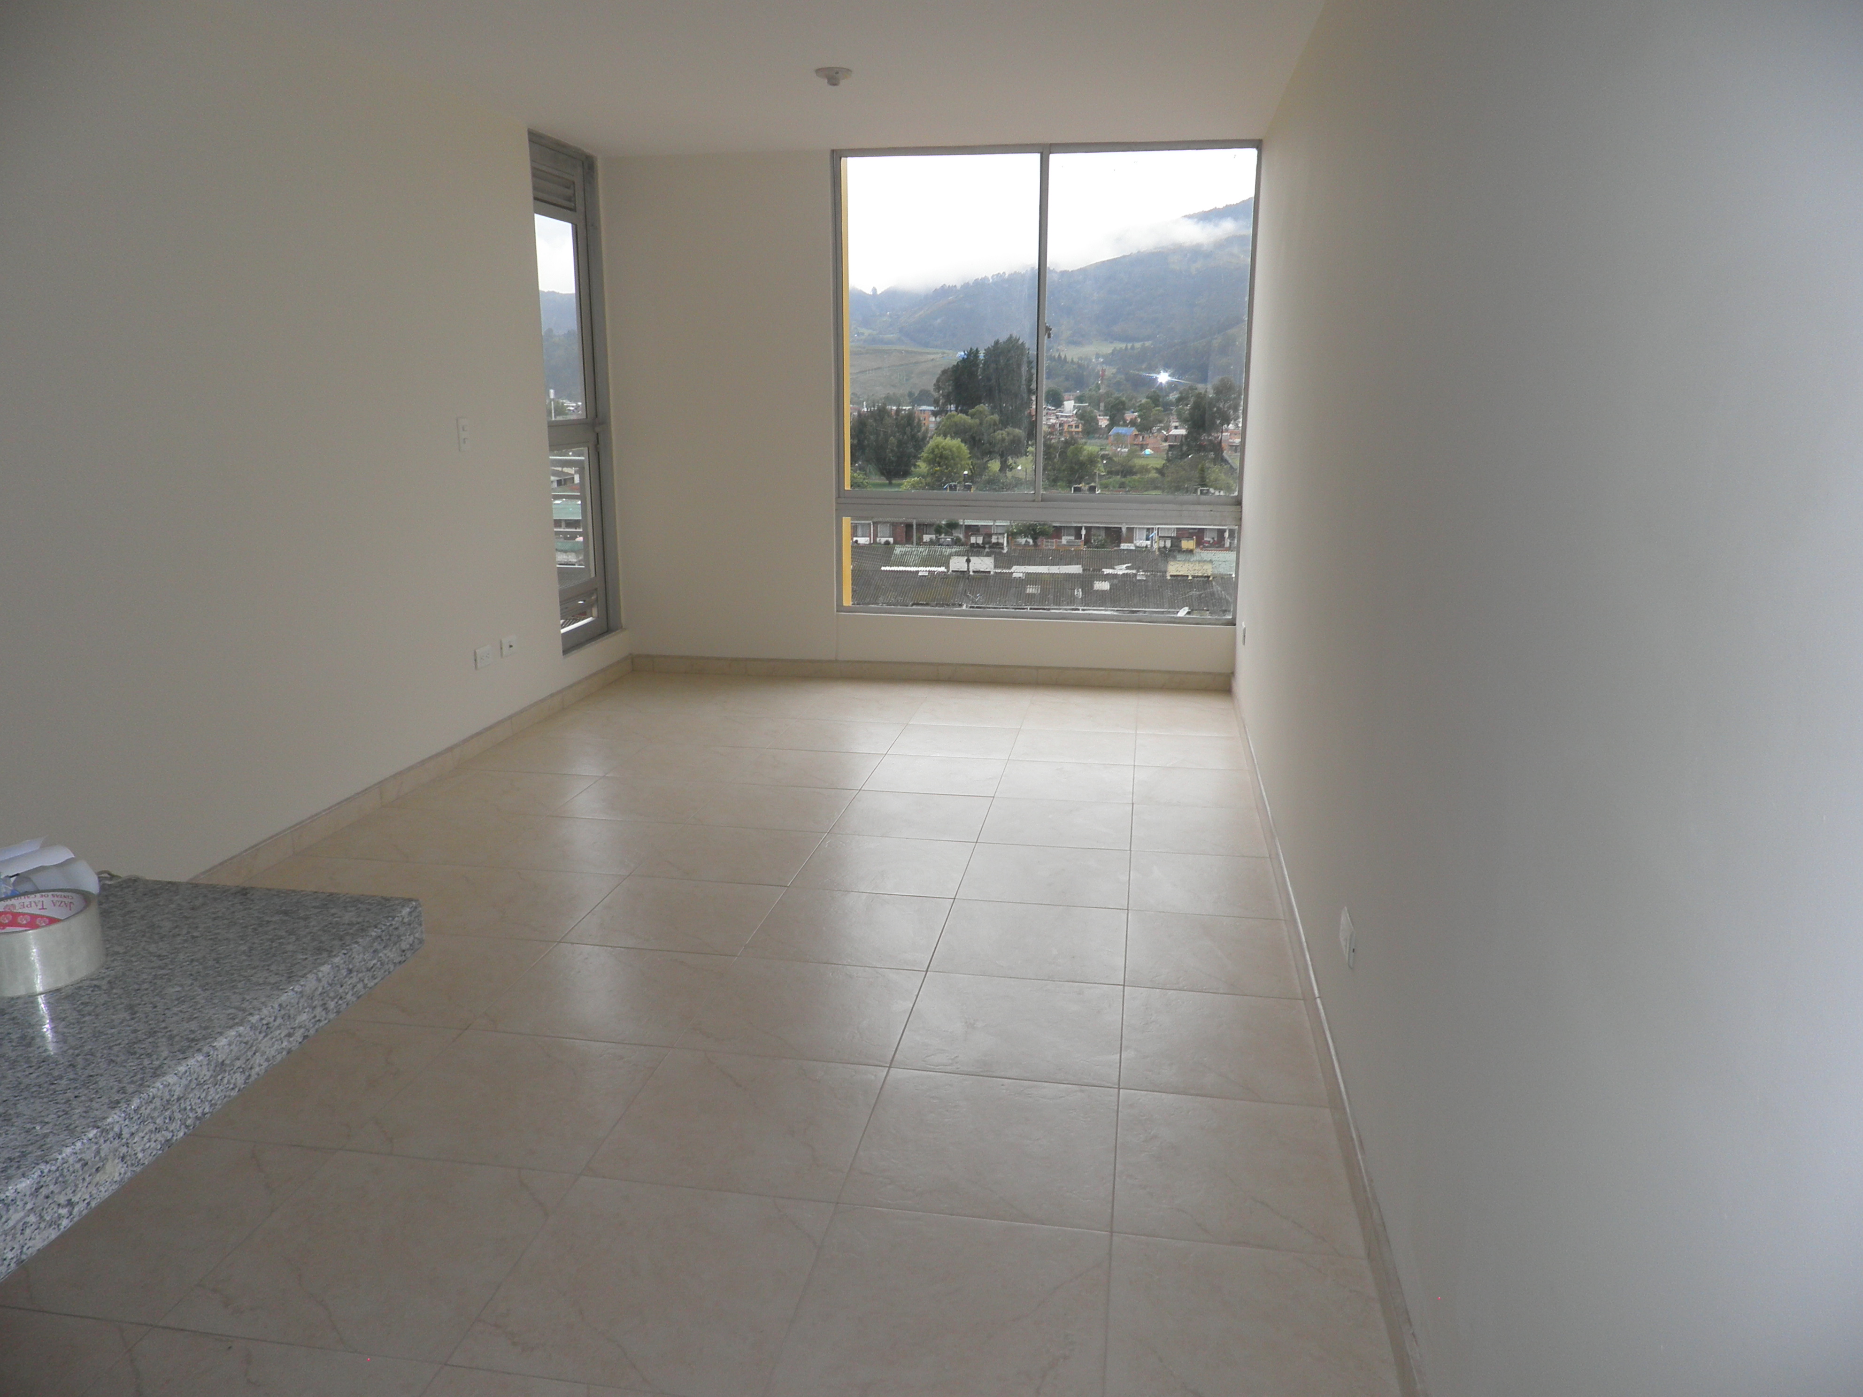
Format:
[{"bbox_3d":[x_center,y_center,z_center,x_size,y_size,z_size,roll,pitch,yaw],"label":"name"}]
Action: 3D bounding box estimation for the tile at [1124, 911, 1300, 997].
[{"bbox_3d":[0.675,0.622,3.151,0.395,0.012,0.454,2,13,9],"label":"tile"}]

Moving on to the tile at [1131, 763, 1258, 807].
[{"bbox_3d":[0.898,0.309,4.437,0.396,0.010,0.447,2,14,9],"label":"tile"}]

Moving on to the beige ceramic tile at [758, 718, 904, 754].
[{"bbox_3d":[-0.367,0.153,5.097,0.452,0.010,0.452,2,13,9],"label":"beige ceramic tile"}]

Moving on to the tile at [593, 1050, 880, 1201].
[{"bbox_3d":[-0.343,0.788,2.407,0.452,0.010,0.452,2,13,9],"label":"tile"}]

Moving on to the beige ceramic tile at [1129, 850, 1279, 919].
[{"bbox_3d":[0.749,0.519,3.590,0.395,0.012,0.454,2,13,9],"label":"beige ceramic tile"}]

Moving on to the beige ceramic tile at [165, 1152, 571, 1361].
[{"bbox_3d":[-0.873,0.878,2.064,0.456,0.010,0.447,2,14,9],"label":"beige ceramic tile"}]

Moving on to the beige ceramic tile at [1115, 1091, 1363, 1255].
[{"bbox_3d":[0.526,0.824,2.268,0.398,0.010,0.452,2,13,9],"label":"beige ceramic tile"}]

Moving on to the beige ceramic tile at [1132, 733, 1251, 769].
[{"bbox_3d":[0.970,0.207,4.883,0.398,0.010,0.452,2,13,9],"label":"beige ceramic tile"}]

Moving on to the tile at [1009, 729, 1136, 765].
[{"bbox_3d":[0.549,0.188,4.936,0.456,0.010,0.447,2,14,9],"label":"tile"}]

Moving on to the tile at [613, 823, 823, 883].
[{"bbox_3d":[-0.578,0.462,3.789,0.456,0.010,0.447,2,14,9],"label":"tile"}]

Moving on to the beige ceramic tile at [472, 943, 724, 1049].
[{"bbox_3d":[-0.726,0.670,2.927,0.456,0.010,0.447,2,14,9],"label":"beige ceramic tile"}]

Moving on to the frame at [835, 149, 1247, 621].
[{"bbox_3d":[0.472,-1.373,5.792,1.843,2.034,0.070,2,13,7],"label":"frame"}]

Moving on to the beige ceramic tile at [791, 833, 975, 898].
[{"bbox_3d":[-0.124,0.482,3.728,0.454,0.012,0.454,2,13,9],"label":"beige ceramic tile"}]

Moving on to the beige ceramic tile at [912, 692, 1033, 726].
[{"bbox_3d":[0.174,0.064,5.418,0.450,0.012,0.460,2,13,9],"label":"beige ceramic tile"}]

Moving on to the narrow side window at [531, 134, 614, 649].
[{"bbox_3d":[-1.548,-1.258,5.483,0.100,2.075,0.661,2,13,9],"label":"narrow side window"}]

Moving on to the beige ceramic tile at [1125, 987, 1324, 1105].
[{"bbox_3d":[0.593,0.711,2.661,0.405,0.012,0.450,2,13,9],"label":"beige ceramic tile"}]

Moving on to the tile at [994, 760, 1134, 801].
[{"bbox_3d":[0.475,0.293,4.515,0.452,0.010,0.452,2,13,9],"label":"tile"}]

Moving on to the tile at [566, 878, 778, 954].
[{"bbox_3d":[-0.649,0.565,3.361,0.454,0.012,0.454,2,13,9],"label":"tile"}]

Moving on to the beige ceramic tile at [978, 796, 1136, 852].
[{"bbox_3d":[0.395,0.391,4.024,0.450,0.012,0.450,2,13,9],"label":"beige ceramic tile"}]

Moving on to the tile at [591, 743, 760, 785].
[{"bbox_3d":[-0.878,0.239,4.750,0.454,0.012,0.454,2,13,9],"label":"tile"}]

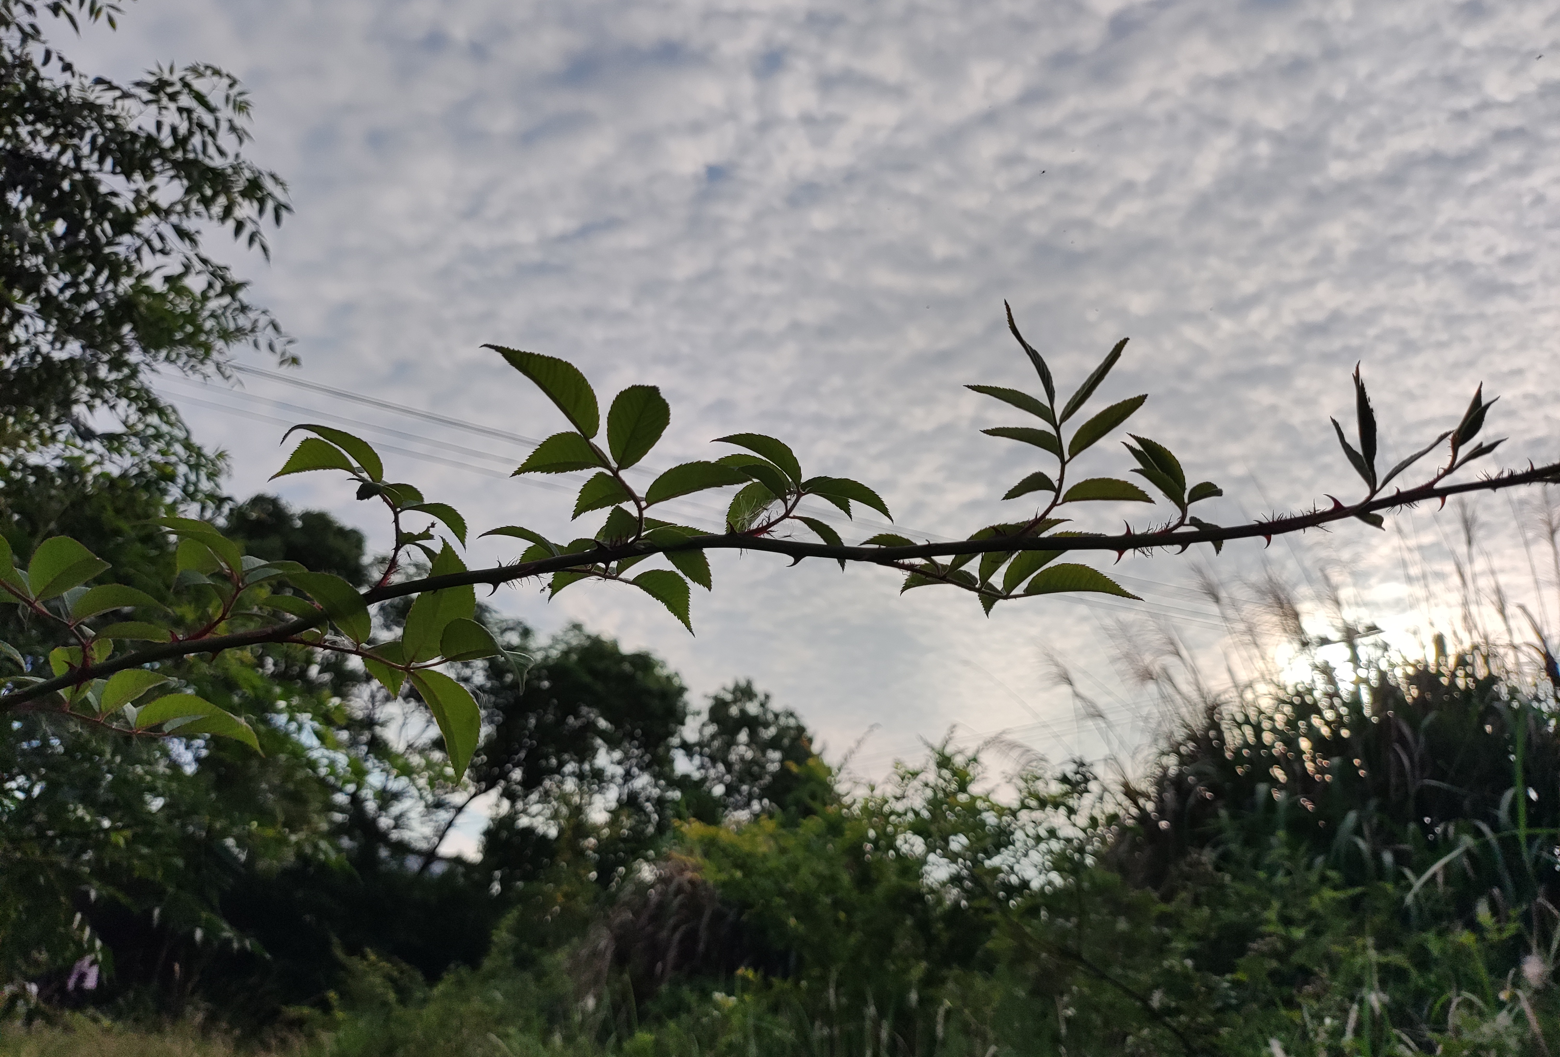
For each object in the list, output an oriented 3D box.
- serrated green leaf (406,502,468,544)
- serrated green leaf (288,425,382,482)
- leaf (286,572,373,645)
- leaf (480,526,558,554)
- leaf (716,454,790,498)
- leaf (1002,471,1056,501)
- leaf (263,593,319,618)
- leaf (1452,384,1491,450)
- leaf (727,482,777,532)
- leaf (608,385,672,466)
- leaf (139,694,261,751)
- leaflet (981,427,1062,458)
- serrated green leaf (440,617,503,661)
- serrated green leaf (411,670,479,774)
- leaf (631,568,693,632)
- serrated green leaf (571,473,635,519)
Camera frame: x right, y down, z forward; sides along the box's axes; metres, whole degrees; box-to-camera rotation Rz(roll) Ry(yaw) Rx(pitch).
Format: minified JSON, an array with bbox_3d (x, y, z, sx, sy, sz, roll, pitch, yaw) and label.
[{"bbox_3d":[-0.122,-0.003,0.405,0.026,0.007,0.012,32,-21,0],"label":"serrated green leaf"},{"bbox_3d":[-0.173,-0.028,0.440,0.043,0.010,0.019,23,-43,4],"label":"serrated green leaf"},{"bbox_3d":[-0.156,0.027,0.390,0.018,0.006,0.037,-30,-60,13],"label":"leaf"},{"bbox_3d":[-0.090,0.004,0.390,0.029,0.006,0.015,15,-23,11],"label":"leaf"},{"bbox_3d":[-0.011,-0.021,0.460,0.031,0.007,0.017,20,-28,0],"label":"leaf"},{"bbox_3d":[0.102,-0.017,0.460,0.023,0.005,0.012,-11,-30,0],"label":"leaf"},{"bbox_3d":[-0.165,0.029,0.382,0.023,0.006,0.015,29,-49,6],"label":"leaf"},{"bbox_3d":[0.251,-0.040,0.408,0.009,0.026,0.006,25,-6,-21],"label":"leaf"},{"bbox_3d":[-0.010,-0.008,0.393,0.025,0.006,0.017,-41,-45,17],"label":"leaf"},{"bbox_3d":[-0.057,-0.042,0.460,0.023,0.038,0.006,33,-18,-33],"label":"leaf"},{"bbox_3d":[-0.234,0.078,0.455,0.049,0.010,0.023,12,-50,0],"label":"leaf"},{"bbox_3d":[0.090,-0.033,0.420,0.031,0.005,0.013,18,-19,0],"label":"leaflet"},{"bbox_3d":[-0.108,0.040,0.400,0.023,0.005,0.013,-8,-34,-9],"label":"serrated green leaf"},{"bbox_3d":[-0.128,0.076,0.438,0.020,0.048,0.009,-28,-6,32],"label":"serrated green leaf"},{"bbox_3d":[-0.041,0.025,0.412,0.031,0.006,0.015,44,-52,-15],"label":"leaf"},{"bbox_3d":[-0.064,-0.012,0.408,0.026,0.005,0.016,-17,-48,18],"label":"serrated green leaf"}]

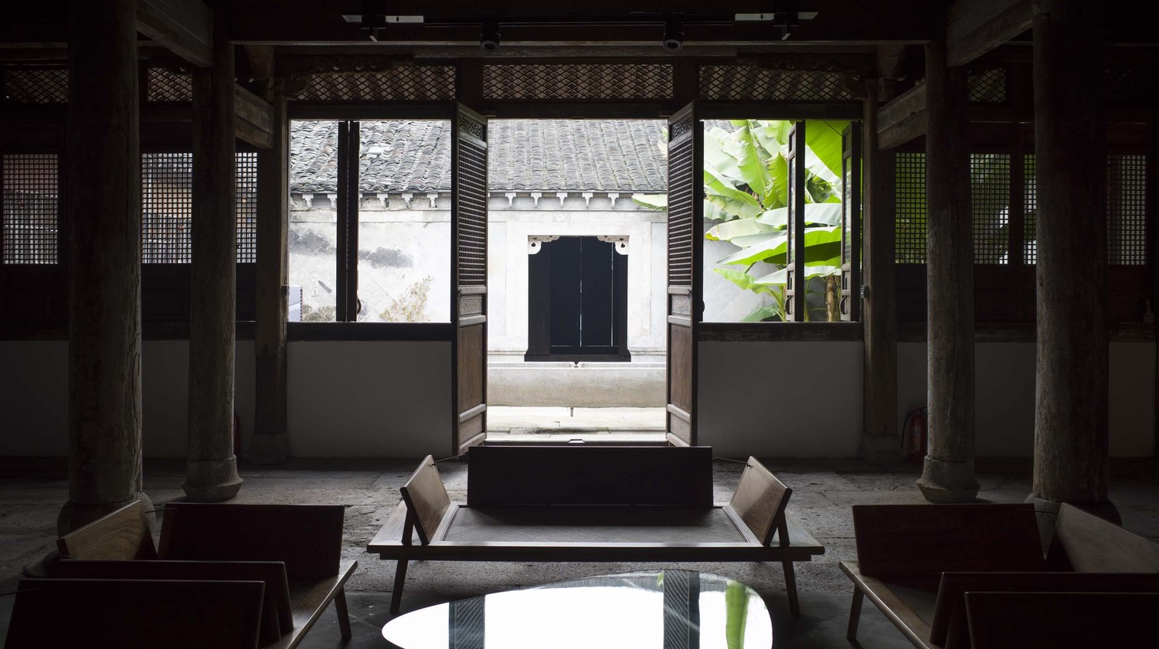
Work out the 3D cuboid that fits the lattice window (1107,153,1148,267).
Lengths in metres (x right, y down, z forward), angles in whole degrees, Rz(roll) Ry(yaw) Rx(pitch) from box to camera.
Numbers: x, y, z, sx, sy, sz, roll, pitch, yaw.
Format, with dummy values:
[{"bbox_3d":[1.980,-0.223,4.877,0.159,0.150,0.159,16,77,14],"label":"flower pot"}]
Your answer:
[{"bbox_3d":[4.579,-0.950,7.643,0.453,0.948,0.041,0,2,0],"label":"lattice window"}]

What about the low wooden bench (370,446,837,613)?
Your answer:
[{"bbox_3d":[0.068,1.000,4.570,2.060,0.600,1.000,0,1,0],"label":"low wooden bench"}]

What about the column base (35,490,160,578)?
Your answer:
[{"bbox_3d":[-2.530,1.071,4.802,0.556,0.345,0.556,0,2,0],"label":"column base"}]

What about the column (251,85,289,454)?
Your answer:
[{"bbox_3d":[-2.588,-0.409,7.556,0.304,3.111,0.304,0,2,0],"label":"column"}]

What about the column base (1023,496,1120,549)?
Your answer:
[{"bbox_3d":[2.655,1.087,4.854,0.515,0.335,0.515,0,2,0],"label":"column base"}]

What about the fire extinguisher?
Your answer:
[{"bbox_3d":[2.786,0.922,7.447,0.206,0.469,0.154,0,2,0],"label":"fire extinguisher"}]

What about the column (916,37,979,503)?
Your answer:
[{"bbox_3d":[2.660,-0.410,6.500,0.430,3.420,0.430,0,1,0],"label":"column"}]

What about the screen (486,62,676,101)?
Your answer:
[{"bbox_3d":[-0.015,-2.041,7.579,1.627,0.325,0.051,0,2,0],"label":"screen"}]

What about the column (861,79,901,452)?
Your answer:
[{"bbox_3d":[2.646,-0.482,7.930,0.350,3.370,0.350,0,1,0],"label":"column"}]

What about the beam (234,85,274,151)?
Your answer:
[{"bbox_3d":[-2.596,-1.606,6.888,0.124,0.350,1.133,0,2,0],"label":"beam"}]

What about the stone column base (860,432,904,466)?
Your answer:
[{"bbox_3d":[2.644,1.096,7.900,0.390,0.270,0.370,0,1,0],"label":"stone column base"}]

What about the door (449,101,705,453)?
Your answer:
[{"bbox_3d":[-0.020,-0.386,7.700,2.060,2.900,0.740,0,1,0],"label":"door"}]

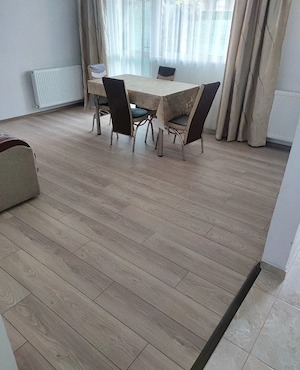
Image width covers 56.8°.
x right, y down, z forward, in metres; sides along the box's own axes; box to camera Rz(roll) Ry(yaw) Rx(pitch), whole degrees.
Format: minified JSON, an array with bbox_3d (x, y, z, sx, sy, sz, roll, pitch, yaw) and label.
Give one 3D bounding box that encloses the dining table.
[{"bbox_3d":[-0.108,-1.017,3.887,1.290,0.768,0.775,24,37,33],"label":"dining table"}]

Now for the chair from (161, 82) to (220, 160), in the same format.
[{"bbox_3d":[0.449,-0.824,3.424,0.601,0.921,0.414,27,39,37],"label":"chair"}]

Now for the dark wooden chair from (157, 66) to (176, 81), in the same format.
[{"bbox_3d":[0.038,-1.185,4.029,0.414,0.921,0.591,25,38,35],"label":"dark wooden chair"}]

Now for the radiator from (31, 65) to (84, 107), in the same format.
[{"bbox_3d":[-1.669,-1.861,5.199,0.108,0.621,1.054,21,36,30],"label":"radiator"}]

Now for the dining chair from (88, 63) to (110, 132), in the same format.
[{"bbox_3d":[-0.605,-1.273,4.157,0.591,0.921,0.414,27,39,37],"label":"dining chair"}]

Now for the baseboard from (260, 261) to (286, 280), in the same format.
[{"bbox_3d":[0.840,0.577,1.882,0.172,0.070,0.016,21,36,30],"label":"baseboard"}]

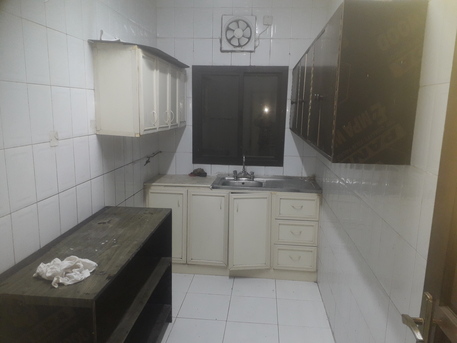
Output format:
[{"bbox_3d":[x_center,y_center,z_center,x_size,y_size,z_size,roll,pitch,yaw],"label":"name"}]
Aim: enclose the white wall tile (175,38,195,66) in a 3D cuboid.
[{"bbox_3d":[-0.464,-1.245,3.773,0.200,0.300,0.015,2,10,5],"label":"white wall tile"}]

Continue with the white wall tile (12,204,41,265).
[{"bbox_3d":[-1.011,0.325,1.780,0.010,0.300,0.198,2,10,6],"label":"white wall tile"}]

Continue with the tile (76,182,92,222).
[{"bbox_3d":[-0.962,0.225,2.377,0.012,0.303,0.200,2,10,5],"label":"tile"}]

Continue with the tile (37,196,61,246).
[{"bbox_3d":[-0.991,0.291,1.970,0.010,0.300,0.198,2,10,6],"label":"tile"}]

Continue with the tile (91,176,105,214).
[{"bbox_3d":[-0.942,0.190,2.573,0.012,0.303,0.200,2,10,5],"label":"tile"}]

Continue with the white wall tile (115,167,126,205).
[{"bbox_3d":[-0.903,0.120,2.965,0.012,0.303,0.200,2,10,5],"label":"white wall tile"}]

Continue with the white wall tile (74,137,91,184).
[{"bbox_3d":[-0.952,-0.073,2.321,0.015,0.300,0.200,2,10,5],"label":"white wall tile"}]

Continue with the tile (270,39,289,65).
[{"bbox_3d":[0.531,-1.216,3.676,0.200,0.284,0.015,2,10,5],"label":"tile"}]

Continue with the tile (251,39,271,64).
[{"bbox_3d":[0.333,-1.226,3.707,0.200,0.288,0.012,2,10,5],"label":"tile"}]

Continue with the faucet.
[{"bbox_3d":[0.163,-0.026,3.670,0.220,0.276,0.190,2,10,5],"label":"faucet"}]

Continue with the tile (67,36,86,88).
[{"bbox_3d":[-0.932,-0.663,2.191,0.010,0.300,0.198,2,10,6],"label":"tile"}]

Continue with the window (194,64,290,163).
[{"bbox_3d":[0.113,-0.588,3.847,1.005,1.058,0.080,2,10,5],"label":"window"}]

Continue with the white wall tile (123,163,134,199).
[{"bbox_3d":[-0.878,0.086,3.152,0.015,0.300,0.200,2,10,5],"label":"white wall tile"}]

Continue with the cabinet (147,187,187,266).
[{"bbox_3d":[-0.589,0.506,3.818,0.415,0.795,0.500,2,10,6],"label":"cabinet"}]

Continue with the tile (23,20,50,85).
[{"bbox_3d":[-0.982,-0.599,1.824,0.012,0.303,0.200,2,10,5],"label":"tile"}]

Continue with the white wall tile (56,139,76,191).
[{"bbox_3d":[-0.972,-0.038,2.127,0.015,0.300,0.200,2,10,5],"label":"white wall tile"}]

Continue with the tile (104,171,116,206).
[{"bbox_3d":[-0.918,0.155,2.764,0.015,0.300,0.200,2,10,5],"label":"tile"}]

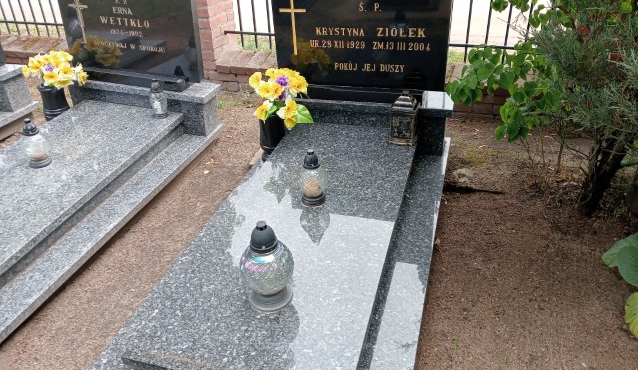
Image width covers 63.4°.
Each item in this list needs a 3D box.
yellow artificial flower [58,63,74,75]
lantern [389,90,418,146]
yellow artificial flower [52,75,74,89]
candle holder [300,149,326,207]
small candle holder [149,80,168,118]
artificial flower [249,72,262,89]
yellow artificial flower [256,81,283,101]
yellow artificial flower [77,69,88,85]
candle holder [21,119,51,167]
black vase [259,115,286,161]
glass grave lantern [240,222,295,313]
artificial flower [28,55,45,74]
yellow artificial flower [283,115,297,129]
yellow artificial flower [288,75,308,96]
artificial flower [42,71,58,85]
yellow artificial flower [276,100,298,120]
[{"bbox_3d":[-1.480,-0.677,3.027,0.094,0.076,0.070,-2,32,1],"label":"yellow artificial flower"},{"bbox_3d":[0.408,-0.336,2.507,0.125,0.250,0.125,7,32,15],"label":"lantern"},{"bbox_3d":[-1.507,-0.602,3.036,0.112,0.082,0.075,1,35,5],"label":"yellow artificial flower"},{"bbox_3d":[-0.028,-0.038,2.204,0.107,0.247,0.107,-2,32,1],"label":"candle holder"},{"bbox_3d":[-0.901,-0.484,2.900,0.105,0.205,0.105,7,32,16],"label":"small candle holder"},{"bbox_3d":[-0.308,-0.507,2.509,0.080,0.090,0.060,10,18,20],"label":"artificial flower"},{"bbox_3d":[-0.236,-0.446,2.465,0.115,0.095,0.070,-2,16,0],"label":"yellow artificial flower"},{"bbox_3d":[-1.347,-0.613,2.943,0.060,0.090,0.080,-3,27,29],"label":"yellow artificial flower"},{"bbox_3d":[-1.445,-0.223,2.617,0.125,0.250,0.125,9,36,14],"label":"candle holder"},{"bbox_3d":[-0.237,-0.252,2.662,0.140,0.270,0.140,-2,31,1],"label":"black vase"},{"bbox_3d":[-0.174,0.251,1.692,0.183,0.318,0.183,-2,32,1],"label":"glass grave lantern"},{"bbox_3d":[-1.575,-0.672,2.879,0.090,0.090,0.060,-4,16,-3],"label":"artificial flower"},{"bbox_3d":[-0.150,-0.318,2.631,0.071,0.071,0.070,-1,54,3],"label":"yellow artificial flower"},{"bbox_3d":[-0.099,-0.482,2.505,0.095,0.095,0.060,-20,20,-27],"label":"yellow artificial flower"},{"bbox_3d":[-1.487,-0.590,2.860,0.090,0.085,0.060,-17,19,-24],"label":"artificial flower"},{"bbox_3d":[-0.161,-0.386,2.640,0.102,0.097,0.070,-4,35,-1],"label":"yellow artificial flower"}]

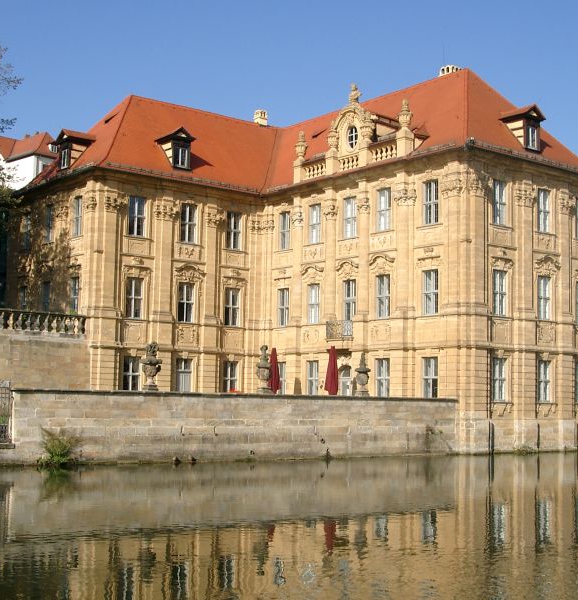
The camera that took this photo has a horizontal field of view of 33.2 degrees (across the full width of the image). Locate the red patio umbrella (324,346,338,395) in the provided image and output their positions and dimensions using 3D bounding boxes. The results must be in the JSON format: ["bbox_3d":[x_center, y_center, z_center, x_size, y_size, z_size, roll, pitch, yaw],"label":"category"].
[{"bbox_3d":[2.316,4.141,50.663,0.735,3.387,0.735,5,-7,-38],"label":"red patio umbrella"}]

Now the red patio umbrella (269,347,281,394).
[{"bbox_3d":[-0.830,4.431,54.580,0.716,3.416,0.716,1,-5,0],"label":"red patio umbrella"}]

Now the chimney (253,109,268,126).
[{"bbox_3d":[-2.032,-13.111,70.642,0.803,1.214,0.629,5,-7,-38],"label":"chimney"}]

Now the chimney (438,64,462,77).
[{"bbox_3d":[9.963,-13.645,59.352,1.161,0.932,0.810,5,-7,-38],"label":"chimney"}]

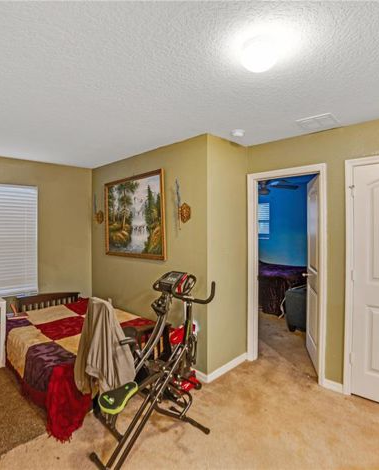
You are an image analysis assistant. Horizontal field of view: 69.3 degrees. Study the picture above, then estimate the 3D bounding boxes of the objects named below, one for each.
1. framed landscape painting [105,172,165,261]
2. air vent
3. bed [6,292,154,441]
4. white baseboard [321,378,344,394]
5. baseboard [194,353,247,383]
[{"bbox_3d":[-0.750,-0.223,3.510,1.250,1.020,0.050,1,1,44],"label":"framed landscape painting"},{"bbox_3d":[1.141,-0.990,2.435,0.285,0.030,0.290,1,1,38],"label":"air vent"},{"bbox_3d":[-1.180,1.157,2.900,1.100,0.550,1.720,-1,1,-43],"label":"bed"},{"bbox_3d":[1.333,1.399,2.530,0.160,0.082,0.020,1,1,39],"label":"white baseboard"},{"bbox_3d":[0.425,1.392,2.895,0.700,0.084,0.030,-1,1,-45],"label":"baseboard"}]

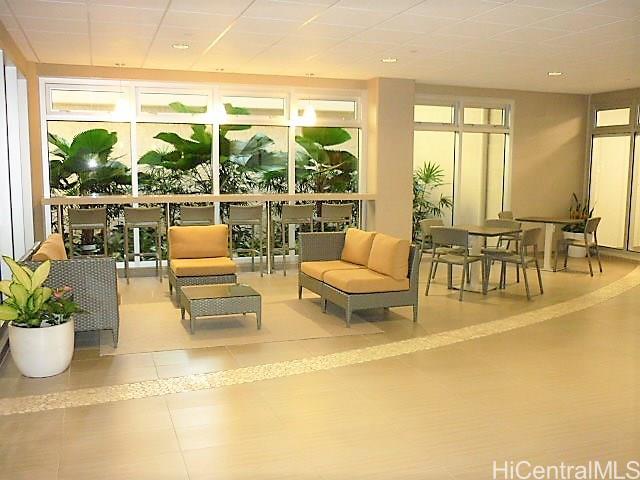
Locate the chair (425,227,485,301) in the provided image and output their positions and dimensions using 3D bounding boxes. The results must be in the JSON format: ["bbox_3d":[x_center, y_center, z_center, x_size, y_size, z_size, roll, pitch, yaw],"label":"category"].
[{"bbox_3d":[1.633,0.263,7.238,0.500,0.795,0.570,6,9,42],"label":"chair"}]

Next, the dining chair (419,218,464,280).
[{"bbox_3d":[1.575,0.166,7.817,0.540,0.790,0.475,6,8,39],"label":"dining chair"}]

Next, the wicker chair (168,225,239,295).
[{"bbox_3d":[-1.353,0.268,6.942,0.650,0.820,0.740,-1,7,-15],"label":"wicker chair"}]

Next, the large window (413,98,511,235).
[{"bbox_3d":[2.138,-1.008,9.556,1.900,2.390,0.130,-2,7,-19],"label":"large window"}]

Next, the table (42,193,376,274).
[{"bbox_3d":[-1.327,-0.050,8.250,4.364,1.085,0.420,-2,7,-19],"label":"table"}]

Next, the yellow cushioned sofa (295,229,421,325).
[{"bbox_3d":[0.372,0.335,6.427,0.750,0.820,1.380,-2,7,-20],"label":"yellow cushioned sofa"}]

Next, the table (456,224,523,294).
[{"bbox_3d":[1.939,0.240,7.636,0.780,0.755,0.780,6,9,42],"label":"table"}]

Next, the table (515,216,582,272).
[{"bbox_3d":[3.384,0.073,9.003,0.760,0.725,0.760,6,9,40],"label":"table"}]

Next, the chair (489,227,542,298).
[{"bbox_3d":[2.293,0.248,7.142,0.540,0.790,0.475,6,9,40],"label":"chair"}]

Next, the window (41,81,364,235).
[{"bbox_3d":[-1.451,-0.912,8.610,4.420,2.470,0.140,-2,7,-17],"label":"window"}]

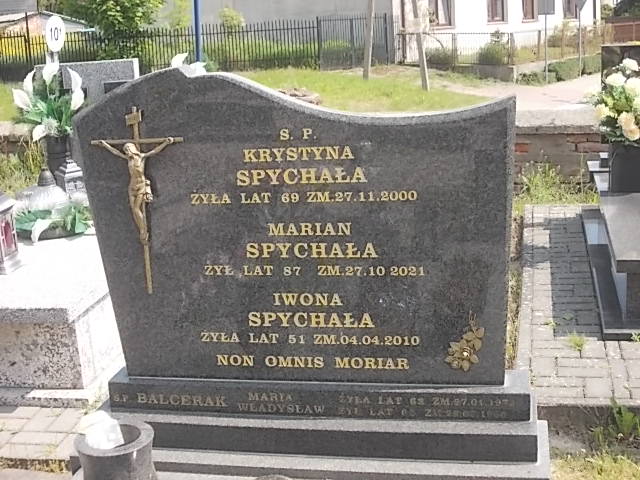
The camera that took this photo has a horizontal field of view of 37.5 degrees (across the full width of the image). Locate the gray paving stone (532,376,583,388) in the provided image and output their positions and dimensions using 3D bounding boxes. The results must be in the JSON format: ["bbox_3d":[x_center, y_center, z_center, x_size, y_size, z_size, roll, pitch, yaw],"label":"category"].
[{"bbox_3d":[0.929,0.584,3.687,0.200,0.060,0.100,0,14,13],"label":"gray paving stone"}]

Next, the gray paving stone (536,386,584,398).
[{"bbox_3d":[0.908,0.609,3.592,0.200,0.060,0.100,0,14,13],"label":"gray paving stone"}]

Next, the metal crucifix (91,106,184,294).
[{"bbox_3d":[-0.628,-0.134,3.326,0.341,0.666,0.060,-1,10,12],"label":"metal crucifix"}]

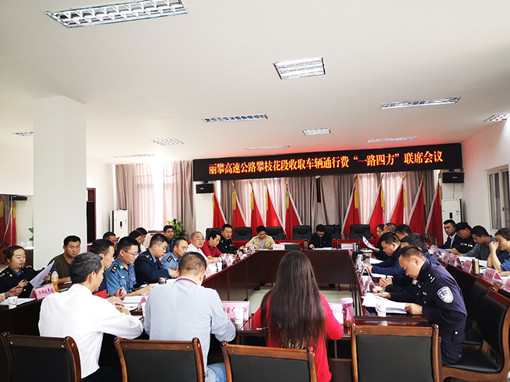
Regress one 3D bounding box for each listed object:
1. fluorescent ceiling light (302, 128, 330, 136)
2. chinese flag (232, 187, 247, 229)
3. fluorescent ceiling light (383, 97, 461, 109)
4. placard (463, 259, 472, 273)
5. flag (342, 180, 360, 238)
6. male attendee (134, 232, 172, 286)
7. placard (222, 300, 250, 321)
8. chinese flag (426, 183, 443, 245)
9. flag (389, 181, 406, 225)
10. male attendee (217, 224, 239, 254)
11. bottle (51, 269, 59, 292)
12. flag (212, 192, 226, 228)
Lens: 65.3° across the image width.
[{"bbox_3d":[1.447,-1.393,9.249,0.620,0.070,0.620,-2,-3,12],"label":"fluorescent ceiling light"},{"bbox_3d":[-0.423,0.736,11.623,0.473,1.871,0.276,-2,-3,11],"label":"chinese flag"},{"bbox_3d":[2.880,-1.553,6.938,1.220,0.070,0.330,-2,-3,12],"label":"fluorescent ceiling light"},{"bbox_3d":[2.551,0.904,4.749,0.089,0.108,0.217,-2,-3,11],"label":"placard"},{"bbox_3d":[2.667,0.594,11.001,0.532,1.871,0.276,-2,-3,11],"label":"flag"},{"bbox_3d":[-1.094,1.150,4.572,0.670,1.290,0.512,-2,-3,11],"label":"male attendee"},{"bbox_3d":[-0.158,0.893,2.979,0.240,0.118,0.090,-2,-3,12],"label":"placard"},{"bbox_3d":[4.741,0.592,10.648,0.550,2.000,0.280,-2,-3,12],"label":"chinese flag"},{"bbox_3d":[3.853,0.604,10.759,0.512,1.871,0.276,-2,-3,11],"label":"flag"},{"bbox_3d":[-0.469,1.303,7.809,0.720,1.280,0.520,-4,-4,44],"label":"male attendee"},{"bbox_3d":[-1.873,0.846,3.723,0.066,0.230,0.066,-2,-3,12],"label":"bottle"},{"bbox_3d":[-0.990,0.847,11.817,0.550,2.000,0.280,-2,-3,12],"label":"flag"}]

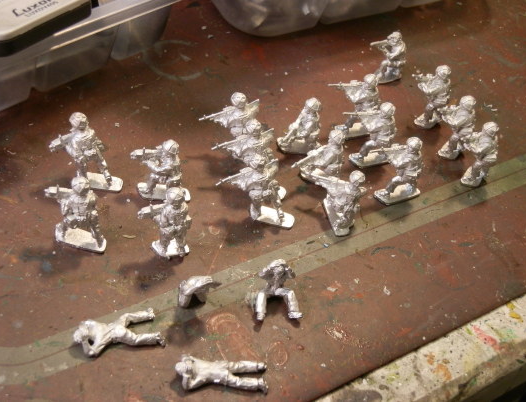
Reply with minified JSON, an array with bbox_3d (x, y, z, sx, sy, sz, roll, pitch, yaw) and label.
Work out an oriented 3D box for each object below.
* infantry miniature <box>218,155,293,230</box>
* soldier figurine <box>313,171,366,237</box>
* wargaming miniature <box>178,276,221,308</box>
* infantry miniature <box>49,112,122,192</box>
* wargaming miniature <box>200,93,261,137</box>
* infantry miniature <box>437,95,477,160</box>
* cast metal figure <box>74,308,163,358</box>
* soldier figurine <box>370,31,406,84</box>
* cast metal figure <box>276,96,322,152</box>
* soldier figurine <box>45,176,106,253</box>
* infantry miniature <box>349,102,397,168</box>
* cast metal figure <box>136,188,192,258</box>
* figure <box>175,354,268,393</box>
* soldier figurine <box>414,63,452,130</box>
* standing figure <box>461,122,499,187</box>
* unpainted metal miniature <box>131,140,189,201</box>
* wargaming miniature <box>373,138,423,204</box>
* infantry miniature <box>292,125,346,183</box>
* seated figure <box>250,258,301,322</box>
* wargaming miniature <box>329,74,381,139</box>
[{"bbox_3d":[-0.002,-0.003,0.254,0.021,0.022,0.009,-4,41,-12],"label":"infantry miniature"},{"bbox_3d":[0.021,-0.002,0.260,0.013,0.017,0.009,24,43,20],"label":"soldier figurine"},{"bbox_3d":[-0.016,0.022,0.235,0.009,0.007,0.007,-10,43,-18],"label":"wargaming miniature"},{"bbox_3d":[-0.049,-0.012,0.258,0.019,0.024,0.009,-6,42,-14],"label":"infantry miniature"},{"bbox_3d":[-0.007,-0.021,0.276,0.021,0.022,0.009,-4,41,-12],"label":"wargaming miniature"},{"bbox_3d":[0.064,-0.025,0.308,0.017,0.023,0.008,-20,51,-28],"label":"infantry miniature"},{"bbox_3d":[-0.037,0.033,0.240,0.022,0.005,0.011,-4,45,-14],"label":"cast metal figure"},{"bbox_3d":[0.041,-0.047,0.316,0.013,0.018,0.007,-16,45,-24],"label":"soldier figurine"},{"bbox_3d":[0.014,-0.024,0.300,0.015,0.019,0.007,-2,44,-12],"label":"cast metal figure"},{"bbox_3d":[-0.048,0.003,0.243,0.015,0.021,0.009,4,40,-3],"label":"soldier figurine"},{"bbox_3d":[0.034,-0.022,0.299,0.019,0.022,0.008,-9,46,-19],"label":"infantry miniature"},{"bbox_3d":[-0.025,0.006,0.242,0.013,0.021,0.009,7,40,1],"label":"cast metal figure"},{"bbox_3d":[-0.010,0.043,0.235,0.023,0.005,0.008,5,43,-5],"label":"figure"},{"bbox_3d":[0.053,-0.034,0.299,0.013,0.021,0.007,-5,41,-13],"label":"soldier figurine"},{"bbox_3d":[0.070,-0.016,0.299,0.017,0.023,0.008,-20,51,-28],"label":"standing figure"},{"bbox_3d":[-0.029,-0.009,0.260,0.016,0.019,0.008,2,40,-5],"label":"unpainted metal miniature"},{"bbox_3d":[0.042,-0.010,0.287,0.020,0.022,0.008,-11,47,-21],"label":"wargaming miniature"},{"bbox_3d":[0.018,-0.014,0.290,0.016,0.019,0.007,-2,44,-12],"label":"infantry miniature"},{"bbox_3d":[0.005,0.024,0.252,0.014,0.013,0.011,5,43,-5],"label":"seated figure"},{"bbox_3d":[0.030,-0.031,0.308,0.019,0.022,0.008,-10,47,-20],"label":"wargaming miniature"}]

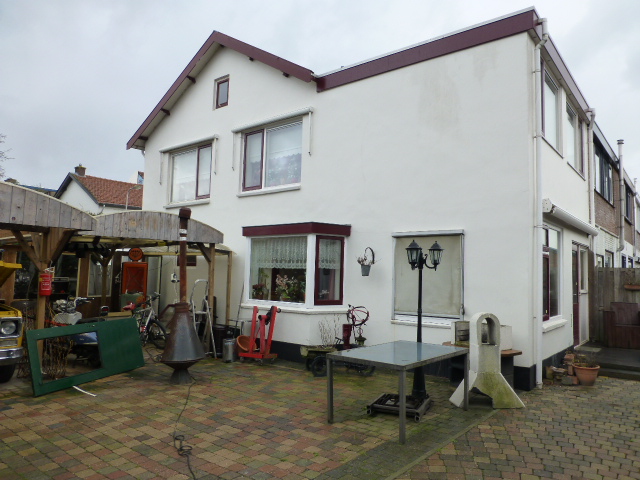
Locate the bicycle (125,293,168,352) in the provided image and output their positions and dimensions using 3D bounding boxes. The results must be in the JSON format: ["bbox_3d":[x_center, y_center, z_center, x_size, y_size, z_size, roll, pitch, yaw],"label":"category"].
[{"bbox_3d":[-3.424,1.633,8.448,0.600,1.080,1.680,1,-4,14],"label":"bicycle"}]

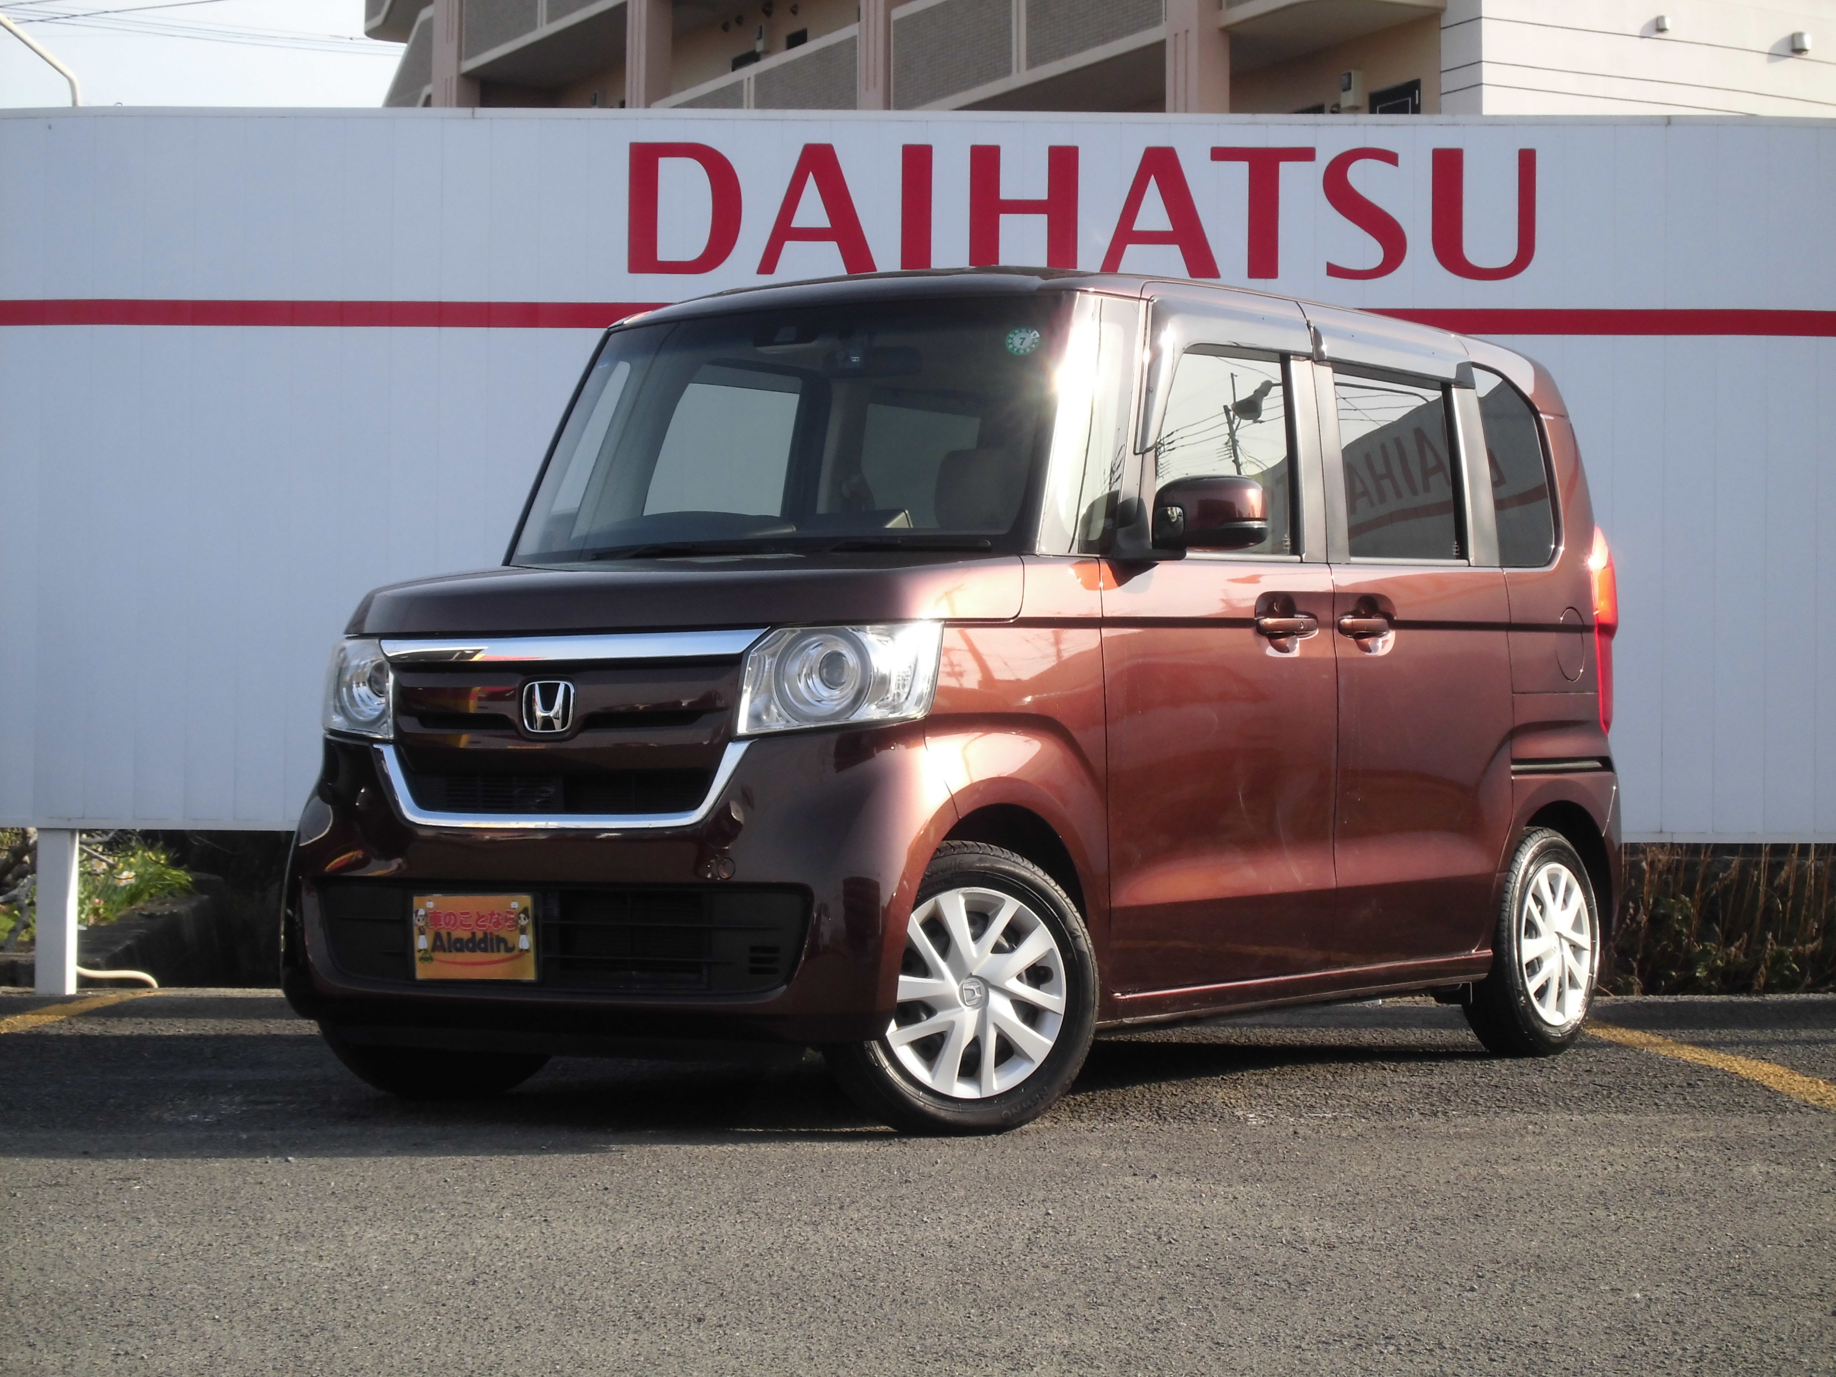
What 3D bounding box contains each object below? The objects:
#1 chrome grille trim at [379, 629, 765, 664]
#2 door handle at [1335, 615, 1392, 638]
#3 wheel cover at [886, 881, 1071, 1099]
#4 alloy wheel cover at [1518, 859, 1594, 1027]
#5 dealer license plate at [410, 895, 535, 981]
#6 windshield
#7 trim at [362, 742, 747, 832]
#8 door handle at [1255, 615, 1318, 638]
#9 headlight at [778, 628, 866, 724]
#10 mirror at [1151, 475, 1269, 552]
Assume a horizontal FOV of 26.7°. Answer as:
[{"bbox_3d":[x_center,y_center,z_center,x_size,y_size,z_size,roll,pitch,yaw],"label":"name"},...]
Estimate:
[{"bbox_3d":[-0.682,-0.082,7.341,0.960,0.058,0.080,-1,-2,34],"label":"chrome grille trim"},{"bbox_3d":[0.978,-0.136,8.466,0.045,0.040,0.215,-1,-2,34],"label":"door handle"},{"bbox_3d":[0.102,0.572,7.260,0.392,0.392,0.060,1,-2,-28],"label":"wheel cover"},{"bbox_3d":[1.540,0.619,9.363,0.060,0.392,0.392,-1,-2,34],"label":"alloy wheel cover"},{"bbox_3d":[-0.851,0.477,7.404,0.320,0.165,0.015,-1,-2,34],"label":"dealer license plate"},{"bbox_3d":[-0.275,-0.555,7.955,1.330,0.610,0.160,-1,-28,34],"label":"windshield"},{"bbox_3d":[-0.694,0.184,7.316,0.940,0.170,0.090,-1,-2,34],"label":"trim"},{"bbox_3d":[0.780,-0.131,8.173,0.045,0.040,0.230,-1,-2,34],"label":"door handle"},{"bbox_3d":[-0.175,-0.025,7.096,0.190,0.175,0.090,-1,-2,34],"label":"headlight"},{"bbox_3d":[0.581,-0.344,7.715,0.210,0.150,0.130,-1,-2,34],"label":"mirror"}]

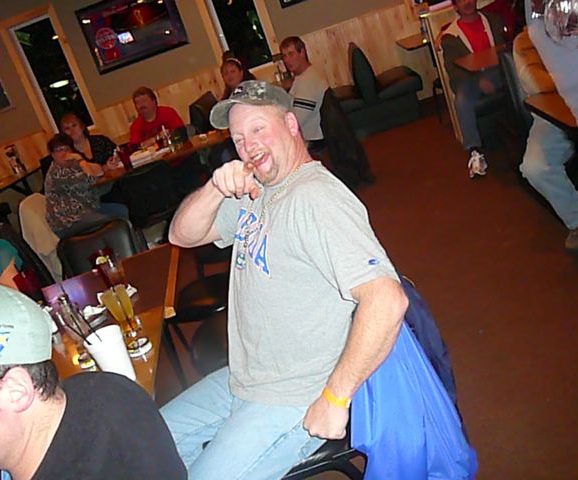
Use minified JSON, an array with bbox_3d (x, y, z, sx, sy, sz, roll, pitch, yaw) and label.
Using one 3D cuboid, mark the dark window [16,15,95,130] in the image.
[{"bbox_3d":[-2.466,-1.690,6.824,0.430,1.170,0.070,-18,18,3],"label":"dark window"}]

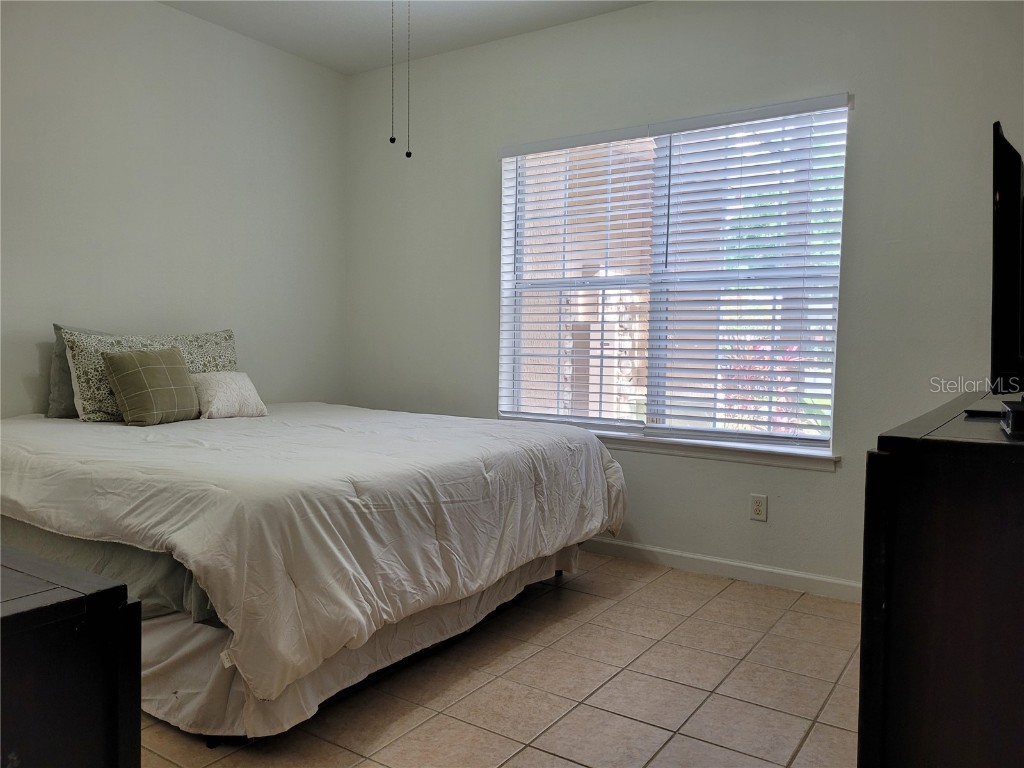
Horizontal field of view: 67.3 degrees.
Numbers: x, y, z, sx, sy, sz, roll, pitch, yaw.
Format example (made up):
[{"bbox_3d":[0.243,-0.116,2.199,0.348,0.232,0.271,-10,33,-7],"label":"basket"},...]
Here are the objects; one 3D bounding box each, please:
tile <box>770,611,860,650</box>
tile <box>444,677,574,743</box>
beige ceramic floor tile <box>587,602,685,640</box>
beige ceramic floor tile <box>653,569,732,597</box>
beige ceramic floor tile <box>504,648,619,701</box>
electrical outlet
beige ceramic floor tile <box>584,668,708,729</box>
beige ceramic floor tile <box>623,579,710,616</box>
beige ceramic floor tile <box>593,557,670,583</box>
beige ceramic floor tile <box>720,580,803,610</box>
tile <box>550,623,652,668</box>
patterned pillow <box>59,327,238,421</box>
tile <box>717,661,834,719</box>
[{"bbox_3d":[1.176,0.957,2.962,0.299,0.012,0.299,3,4,33],"label":"tile"},{"bbox_3d":[-0.002,0.970,2.283,0.299,0.012,0.299,3,4,33],"label":"tile"},{"bbox_3d":[0.501,0.938,3.043,0.299,0.012,0.299,3,4,33],"label":"beige ceramic floor tile"},{"bbox_3d":[0.847,0.928,3.591,0.302,0.010,0.302,3,4,33],"label":"beige ceramic floor tile"},{"bbox_3d":[0.170,0.969,2.567,0.302,0.010,0.302,3,4,33],"label":"beige ceramic floor tile"},{"bbox_3d":[1.143,0.576,3.560,0.073,0.117,0.010,3,4,33],"label":"electrical outlet"},{"bbox_3d":[0.426,0.984,2.398,0.302,0.010,0.302,3,4,33],"label":"beige ceramic floor tile"},{"bbox_3d":[0.669,0.928,3.296,0.299,0.012,0.299,3,4,33],"label":"beige ceramic floor tile"},{"bbox_3d":[0.581,0.903,3.712,0.299,0.012,0.288,3,4,33],"label":"beige ceramic floor tile"},{"bbox_3d":[1.087,0.932,3.378,0.299,0.012,0.288,3,4,33],"label":"beige ceramic floor tile"},{"bbox_3d":[0.339,0.959,2.823,0.302,0.010,0.302,3,4,33],"label":"tile"},{"bbox_3d":[-1.708,-0.066,3.788,0.170,0.439,0.902,-22,-10,32],"label":"patterned pillow"},{"bbox_3d":[0.841,0.978,2.455,0.299,0.012,0.299,3,4,33],"label":"tile"}]

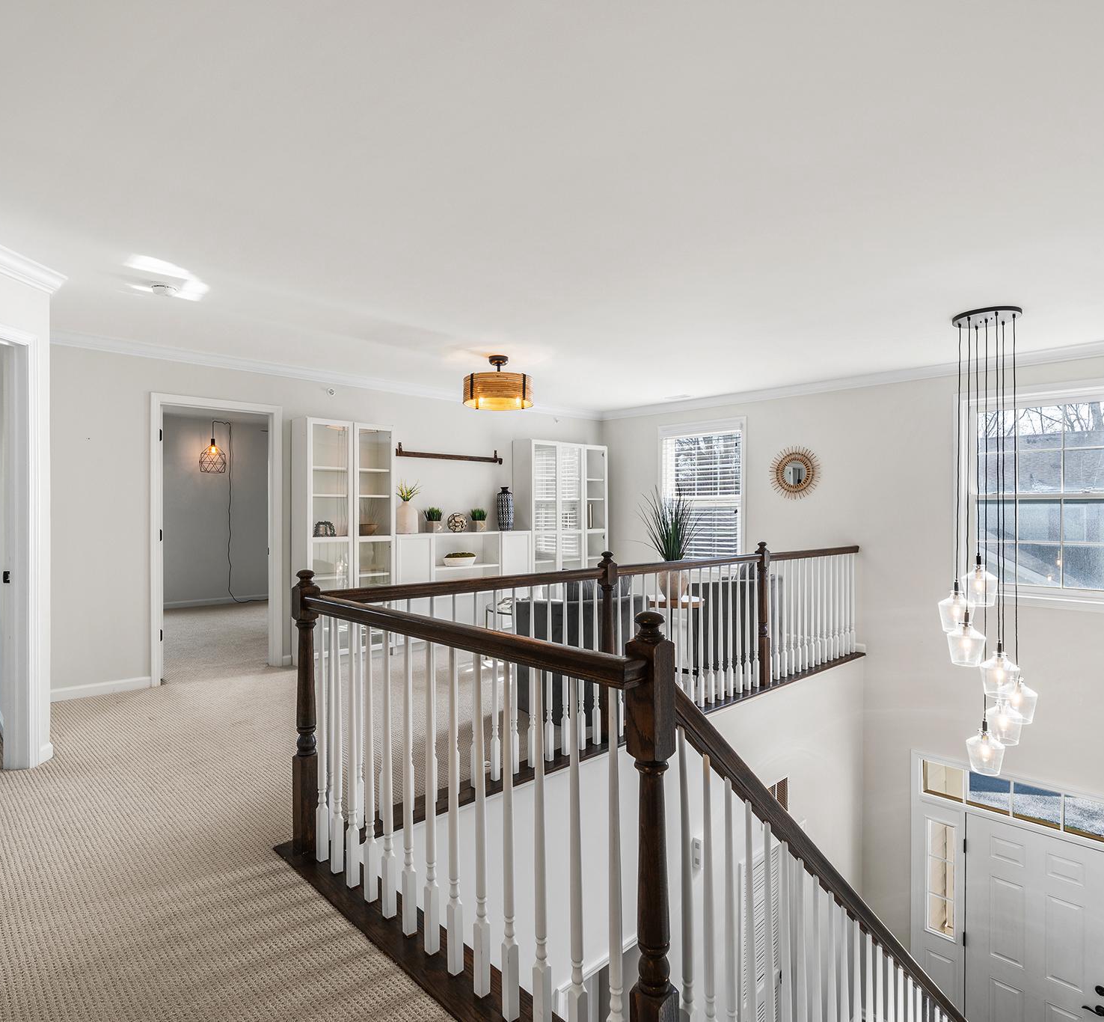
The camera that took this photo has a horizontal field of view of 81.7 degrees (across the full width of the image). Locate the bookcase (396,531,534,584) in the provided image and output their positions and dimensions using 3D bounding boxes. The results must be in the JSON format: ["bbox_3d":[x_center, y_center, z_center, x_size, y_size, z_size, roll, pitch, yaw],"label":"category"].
[{"bbox_3d":[-0.887,0.742,6.222,1.588,1.065,0.301,0,0,-42],"label":"bookcase"}]

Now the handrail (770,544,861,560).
[{"bbox_3d":[2.139,0.340,5.171,1.580,0.062,0.062,0,0,-42],"label":"handrail"}]

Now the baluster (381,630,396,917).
[{"bbox_3d":[-0.501,0.818,1.991,0.032,0.880,0.032,0,0,-44],"label":"baluster"}]

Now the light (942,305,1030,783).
[{"bbox_3d":[2.651,0.190,3.879,0.452,2.754,0.452,0,0,45],"label":"light"}]

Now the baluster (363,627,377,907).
[{"bbox_3d":[-0.584,0.802,2.050,0.033,0.885,0.033,0,0,-45],"label":"baluster"}]

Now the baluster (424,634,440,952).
[{"bbox_3d":[-0.346,0.829,1.851,0.033,0.890,0.033,0,0,45],"label":"baluster"}]

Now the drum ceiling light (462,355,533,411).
[{"bbox_3d":[-0.406,-0.984,4.840,0.530,0.361,0.530,0,0,0],"label":"drum ceiling light"}]

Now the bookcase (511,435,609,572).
[{"bbox_3d":[0.118,0.255,7.250,1.200,2.020,0.300,0,0,-43],"label":"bookcase"}]

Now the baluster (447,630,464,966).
[{"bbox_3d":[-0.261,0.802,1.735,0.033,0.885,0.033,0,0,-45],"label":"baluster"}]

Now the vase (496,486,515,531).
[{"bbox_3d":[-0.482,-0.016,6.593,0.173,0.461,0.173,0,0,0],"label":"vase"}]

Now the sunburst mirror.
[{"bbox_3d":[2.325,-0.365,6.126,0.515,0.515,0.035,0,0,45],"label":"sunburst mirror"}]

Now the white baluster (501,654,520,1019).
[{"bbox_3d":[-0.100,0.817,1.595,0.032,0.880,0.032,0,0,-44],"label":"white baluster"}]

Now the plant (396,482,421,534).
[{"bbox_3d":[-1.323,-0.042,5.830,0.235,0.490,0.230,0,0,0],"label":"plant"}]

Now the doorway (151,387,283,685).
[{"bbox_3d":[-2.572,0.209,4.942,0.920,2.110,0.140,0,0,-43],"label":"doorway"}]

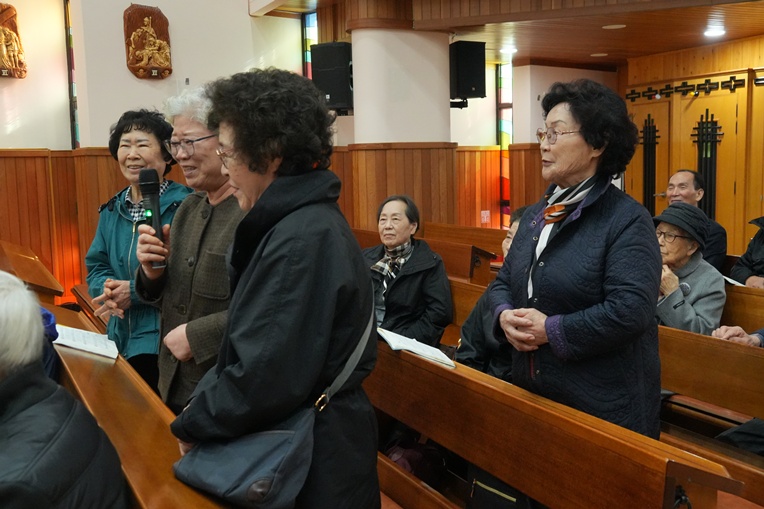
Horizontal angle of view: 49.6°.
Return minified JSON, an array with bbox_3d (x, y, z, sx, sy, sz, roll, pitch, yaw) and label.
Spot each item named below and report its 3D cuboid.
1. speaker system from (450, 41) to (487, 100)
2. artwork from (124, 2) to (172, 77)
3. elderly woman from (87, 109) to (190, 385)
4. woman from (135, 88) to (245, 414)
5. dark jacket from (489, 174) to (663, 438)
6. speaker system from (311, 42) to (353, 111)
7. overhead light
[{"bbox_3d":[0.823,-1.815,8.150,0.350,0.560,0.340,-6,8,-33],"label":"speaker system"},{"bbox_3d":[-1.901,-1.738,6.750,0.400,0.590,0.100,-6,8,-37],"label":"artwork"},{"bbox_3d":[-0.784,0.305,2.720,0.450,1.550,0.350,0,7,12],"label":"elderly woman"},{"bbox_3d":[-0.460,0.360,2.130,0.480,1.560,0.390,3,8,35],"label":"woman"},{"bbox_3d":[0.494,0.190,2.090,0.360,0.770,0.480,-4,7,-23],"label":"dark jacket"},{"bbox_3d":[-0.435,-1.726,8.000,0.390,0.600,0.370,2,7,26],"label":"speaker system"},{"bbox_3d":[3.178,-2.117,7.900,0.200,0.050,0.200,2,7,24],"label":"overhead light"}]

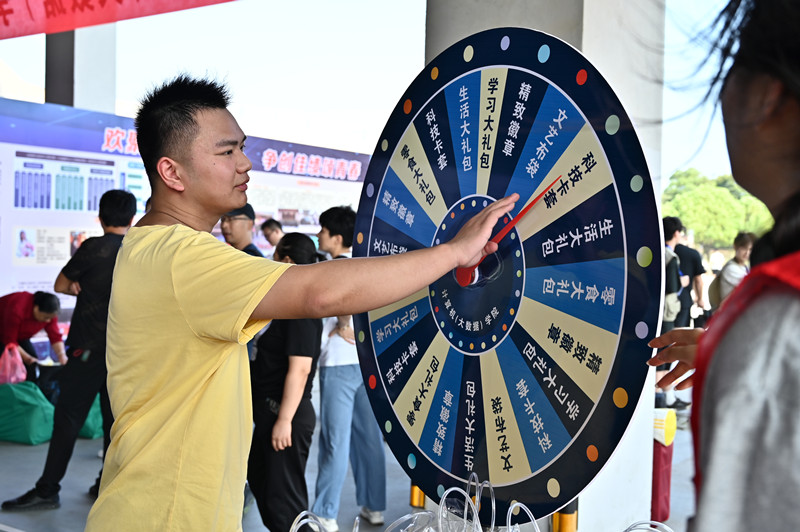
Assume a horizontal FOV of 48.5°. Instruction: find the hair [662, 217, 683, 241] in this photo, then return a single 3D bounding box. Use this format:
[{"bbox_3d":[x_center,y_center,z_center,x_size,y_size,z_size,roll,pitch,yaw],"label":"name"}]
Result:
[{"bbox_3d":[2.525,-0.341,8.200,0.225,0.220,0.180,1,1,-14],"label":"hair"}]

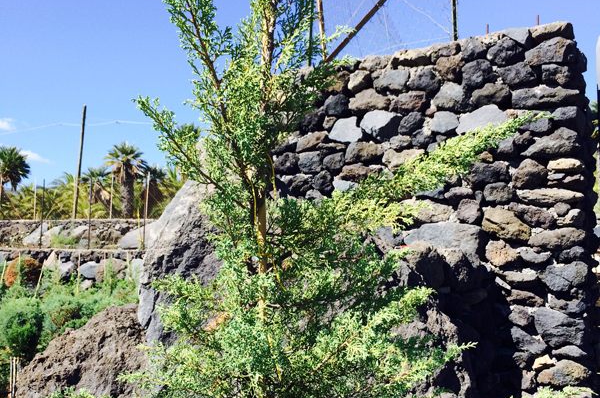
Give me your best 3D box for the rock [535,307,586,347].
[{"bbox_3d":[1.567,0.773,4.032,0.288,0.227,0.250,-4,-9,27],"label":"rock"}]

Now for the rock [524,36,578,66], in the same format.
[{"bbox_3d":[1.598,-0.943,4.258,0.315,0.189,0.260,-4,-9,27],"label":"rock"}]

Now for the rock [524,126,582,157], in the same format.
[{"bbox_3d":[1.666,-0.374,4.439,0.339,0.197,0.300,-3,-7,29],"label":"rock"}]

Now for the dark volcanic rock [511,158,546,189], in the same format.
[{"bbox_3d":[1.438,-0.153,4.199,0.200,0.183,0.200,-4,-9,27],"label":"dark volcanic rock"}]

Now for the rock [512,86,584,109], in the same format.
[{"bbox_3d":[1.570,-0.641,4.235,0.418,0.149,0.270,-4,-9,27],"label":"rock"}]

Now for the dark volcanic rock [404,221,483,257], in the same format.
[{"bbox_3d":[1.017,0.287,4.750,0.523,0.273,0.360,-3,-7,29],"label":"dark volcanic rock"}]

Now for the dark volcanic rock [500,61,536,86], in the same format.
[{"bbox_3d":[1.479,-0.847,4.557,0.236,0.178,0.240,-3,-7,29],"label":"dark volcanic rock"}]

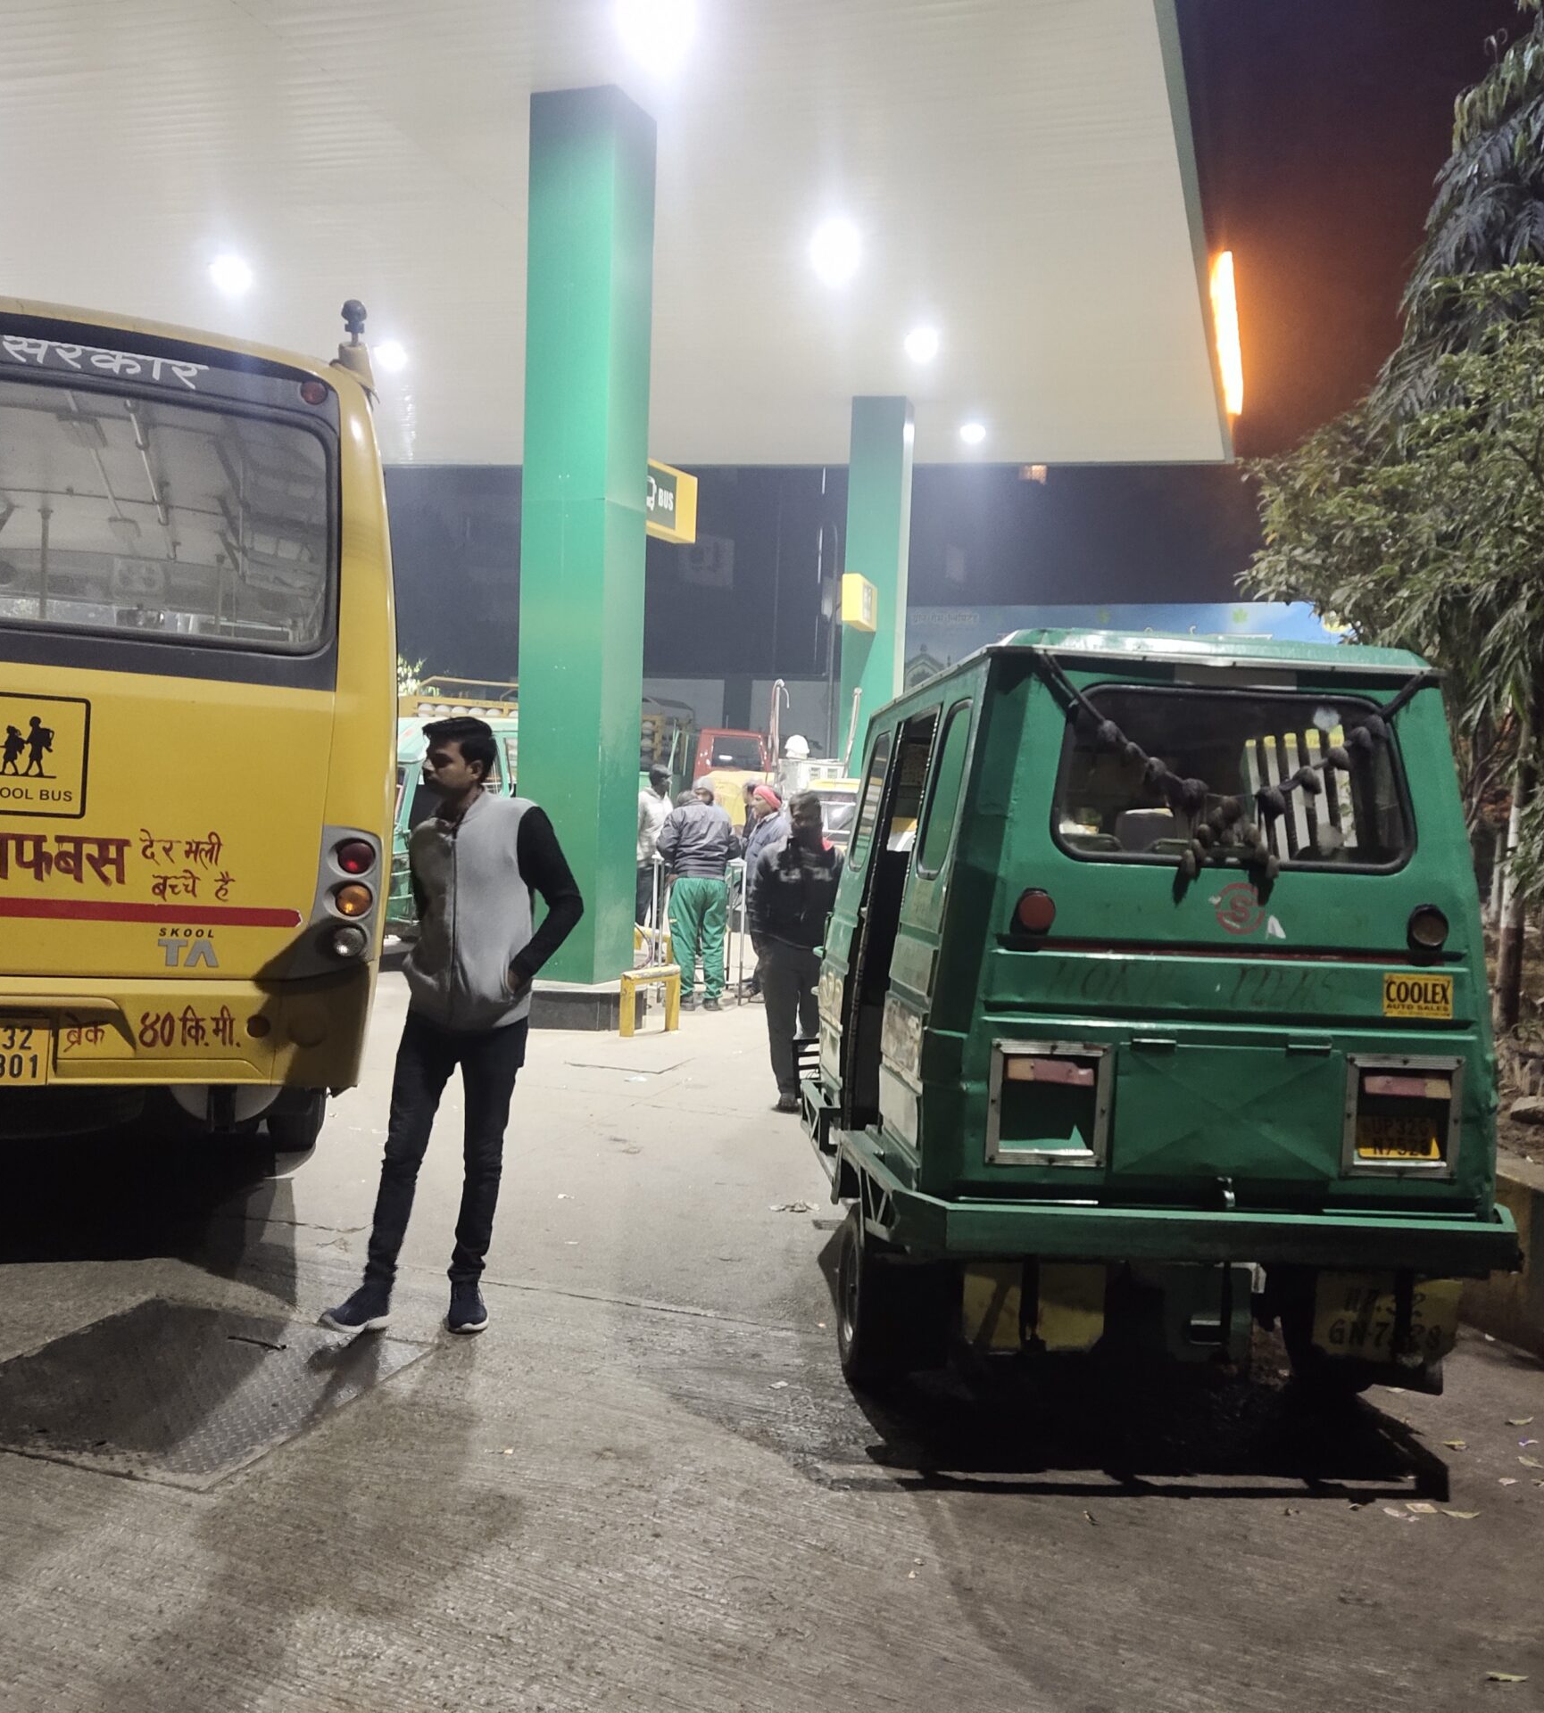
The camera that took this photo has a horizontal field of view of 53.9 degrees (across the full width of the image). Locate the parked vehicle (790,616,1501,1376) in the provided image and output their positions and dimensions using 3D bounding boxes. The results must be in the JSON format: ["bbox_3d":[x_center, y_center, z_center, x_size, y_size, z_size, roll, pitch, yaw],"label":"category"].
[{"bbox_3d":[0.877,0.402,4.965,1.440,1.920,3.300,2,2,-4],"label":"parked vehicle"}]

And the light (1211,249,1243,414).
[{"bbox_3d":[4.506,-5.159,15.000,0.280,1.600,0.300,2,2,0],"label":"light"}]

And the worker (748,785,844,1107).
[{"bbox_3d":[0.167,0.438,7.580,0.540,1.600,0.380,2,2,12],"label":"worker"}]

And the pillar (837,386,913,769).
[{"bbox_3d":[1.196,-2.230,17.198,0.600,5.710,0.600,3,2,18],"label":"pillar"}]

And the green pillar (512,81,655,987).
[{"bbox_3d":[-1.242,-2.043,10.100,0.600,5.710,0.620,3,2,18],"label":"green pillar"}]

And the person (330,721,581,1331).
[{"bbox_3d":[-0.913,0.468,4.266,0.580,1.720,0.420,4,3,38],"label":"person"}]

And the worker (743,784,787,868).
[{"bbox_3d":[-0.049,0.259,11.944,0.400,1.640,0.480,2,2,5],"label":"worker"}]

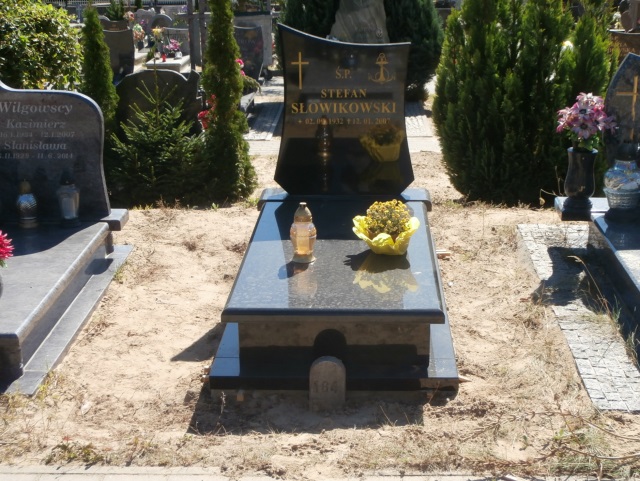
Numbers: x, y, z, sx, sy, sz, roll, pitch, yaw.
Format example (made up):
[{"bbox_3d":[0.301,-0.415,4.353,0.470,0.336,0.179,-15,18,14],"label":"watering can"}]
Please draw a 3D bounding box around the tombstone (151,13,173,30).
[{"bbox_3d":[-3.811,-5.109,25.678,0.532,0.800,0.120,0,18,3],"label":"tombstone"}]

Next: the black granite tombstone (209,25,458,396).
[{"bbox_3d":[0.084,-0.249,4.459,0.891,1.170,1.778,0,18,3],"label":"black granite tombstone"}]

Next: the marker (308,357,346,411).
[{"bbox_3d":[0.028,0.506,3.727,0.128,0.193,0.048,0,18,3],"label":"marker"}]

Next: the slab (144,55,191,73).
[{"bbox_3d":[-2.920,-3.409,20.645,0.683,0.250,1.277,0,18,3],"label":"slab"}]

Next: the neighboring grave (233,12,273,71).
[{"bbox_3d":[-1.108,-3.155,16.705,0.740,0.880,0.150,0,18,3],"label":"neighboring grave"}]

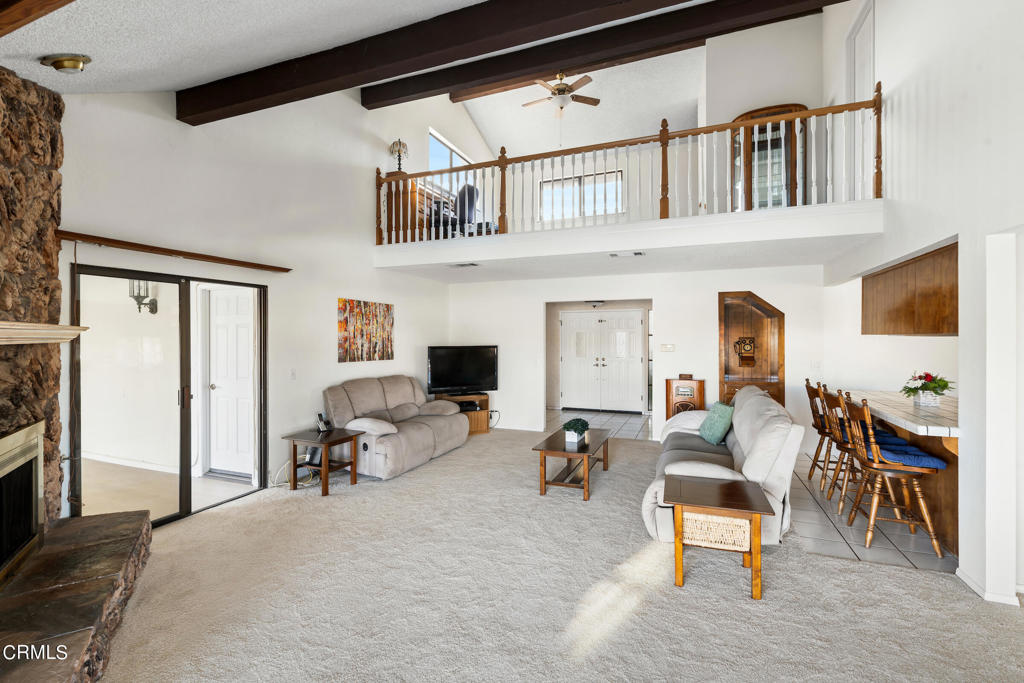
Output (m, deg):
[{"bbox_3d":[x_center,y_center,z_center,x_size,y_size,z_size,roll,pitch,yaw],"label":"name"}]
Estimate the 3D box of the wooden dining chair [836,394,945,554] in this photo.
[{"bbox_3d":[2.815,0.942,3.142,0.530,1.065,0.460,0,0,22],"label":"wooden dining chair"}]

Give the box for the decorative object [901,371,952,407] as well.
[{"bbox_3d":[3.615,0.410,3.726,0.318,0.283,0.228,0,0,20],"label":"decorative object"}]

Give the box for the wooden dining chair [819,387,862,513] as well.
[{"bbox_3d":[3.029,0.932,3.680,0.526,1.053,0.477,0,0,22],"label":"wooden dining chair"}]

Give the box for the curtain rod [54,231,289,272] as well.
[{"bbox_3d":[-2.666,-0.717,3.650,0.070,0.052,1.797,0,0,23],"label":"curtain rod"}]

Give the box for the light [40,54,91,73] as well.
[{"bbox_3d":[-2.324,-1.441,2.243,0.215,0.070,0.215,0,29,22],"label":"light"}]

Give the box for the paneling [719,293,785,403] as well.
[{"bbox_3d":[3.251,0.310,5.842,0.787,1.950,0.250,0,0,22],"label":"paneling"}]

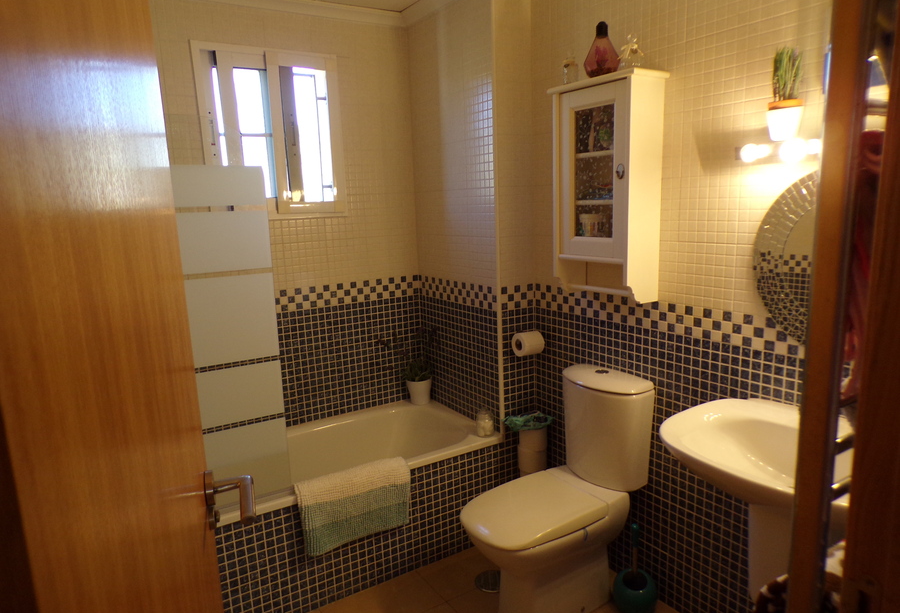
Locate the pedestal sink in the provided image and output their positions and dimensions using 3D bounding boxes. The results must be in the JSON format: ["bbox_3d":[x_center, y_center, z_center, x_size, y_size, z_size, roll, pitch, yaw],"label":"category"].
[{"bbox_3d":[0.840,0.746,1.605,0.480,0.850,0.630,-8,12,-32],"label":"pedestal sink"}]

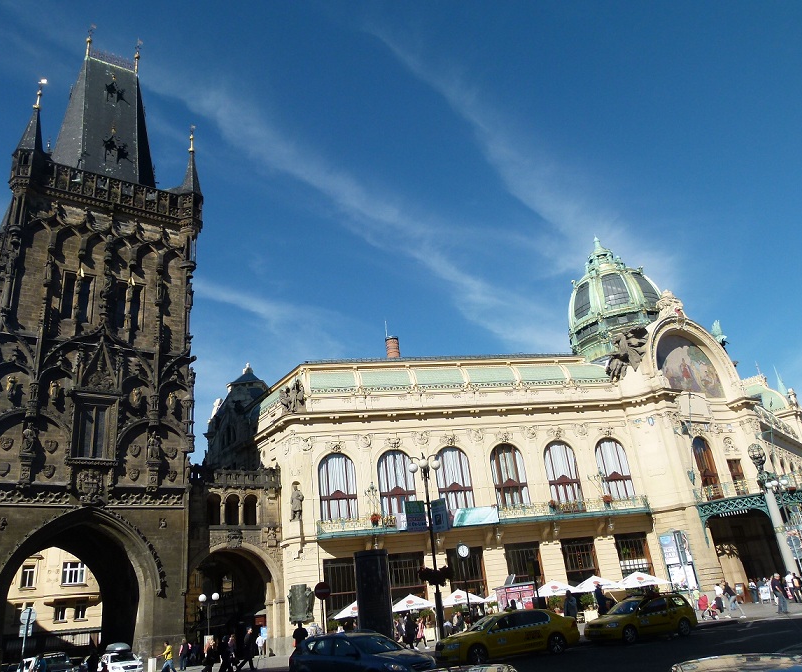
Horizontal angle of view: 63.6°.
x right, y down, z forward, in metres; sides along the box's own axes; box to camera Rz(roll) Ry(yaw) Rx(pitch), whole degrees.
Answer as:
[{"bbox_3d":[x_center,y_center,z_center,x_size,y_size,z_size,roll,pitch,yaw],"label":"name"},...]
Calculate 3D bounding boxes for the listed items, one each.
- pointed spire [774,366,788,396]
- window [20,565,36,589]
[{"bbox_3d":[44.391,5.388,75.792,1.250,4.000,1.250,-24,-29,36],"label":"pointed spire"},{"bbox_3d":[-37.982,24.573,65.981,1.250,2.200,0.250,12,-29,-36],"label":"window"}]

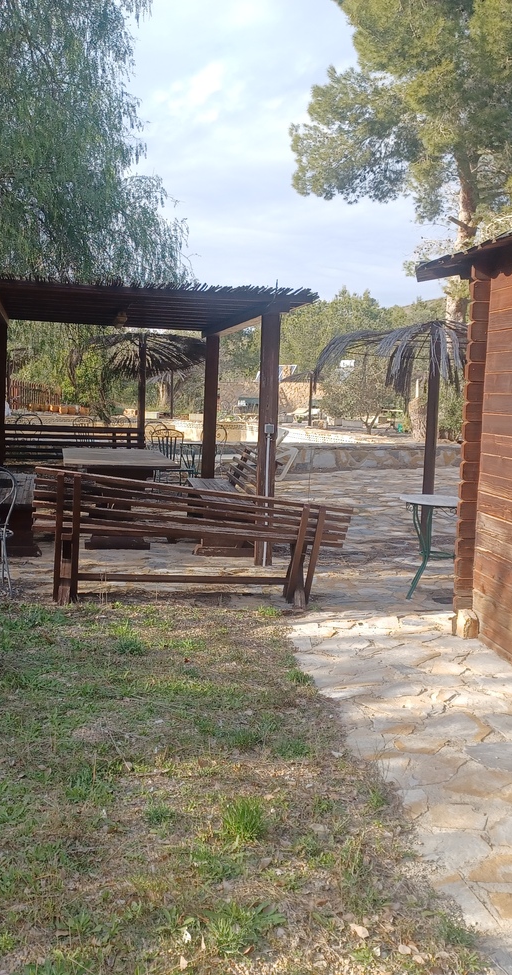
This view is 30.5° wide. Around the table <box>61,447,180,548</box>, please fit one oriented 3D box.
[{"bbox_3d":[-1.429,0.074,9.477,1.020,0.765,2.400,1,6,-12],"label":"table"}]

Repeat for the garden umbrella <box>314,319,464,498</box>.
[{"bbox_3d":[1.659,-0.481,8.839,2.300,2.220,2.300,2,6,0],"label":"garden umbrella"}]

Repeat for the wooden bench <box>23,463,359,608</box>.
[{"bbox_3d":[-0.442,0.327,6.514,2.120,0.910,0.760,2,6,-6],"label":"wooden bench"}]

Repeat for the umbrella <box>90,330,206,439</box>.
[{"bbox_3d":[-1.708,-1.161,13.959,2.200,2.330,2.200,2,6,0],"label":"umbrella"}]

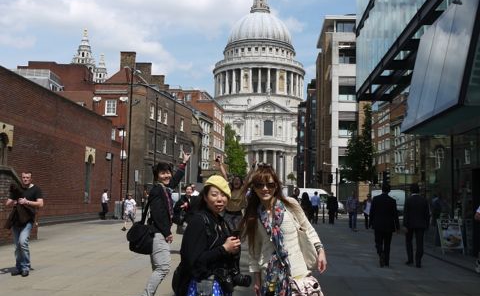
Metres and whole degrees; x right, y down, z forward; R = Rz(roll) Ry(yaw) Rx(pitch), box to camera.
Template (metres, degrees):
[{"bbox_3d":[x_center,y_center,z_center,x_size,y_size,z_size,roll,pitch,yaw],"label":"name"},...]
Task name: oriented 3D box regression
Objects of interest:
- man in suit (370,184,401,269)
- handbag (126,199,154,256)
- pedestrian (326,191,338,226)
[{"bbox_3d":[3.247,1.703,11.535,0.580,1.800,0.460,1,-5,3],"label":"man in suit"},{"bbox_3d":[-1.075,0.868,5.650,0.340,0.600,0.200,-1,-6,18],"label":"handbag"},{"bbox_3d":[5.074,3.311,28.382,0.560,1.750,0.380,1,-5,3],"label":"pedestrian"}]

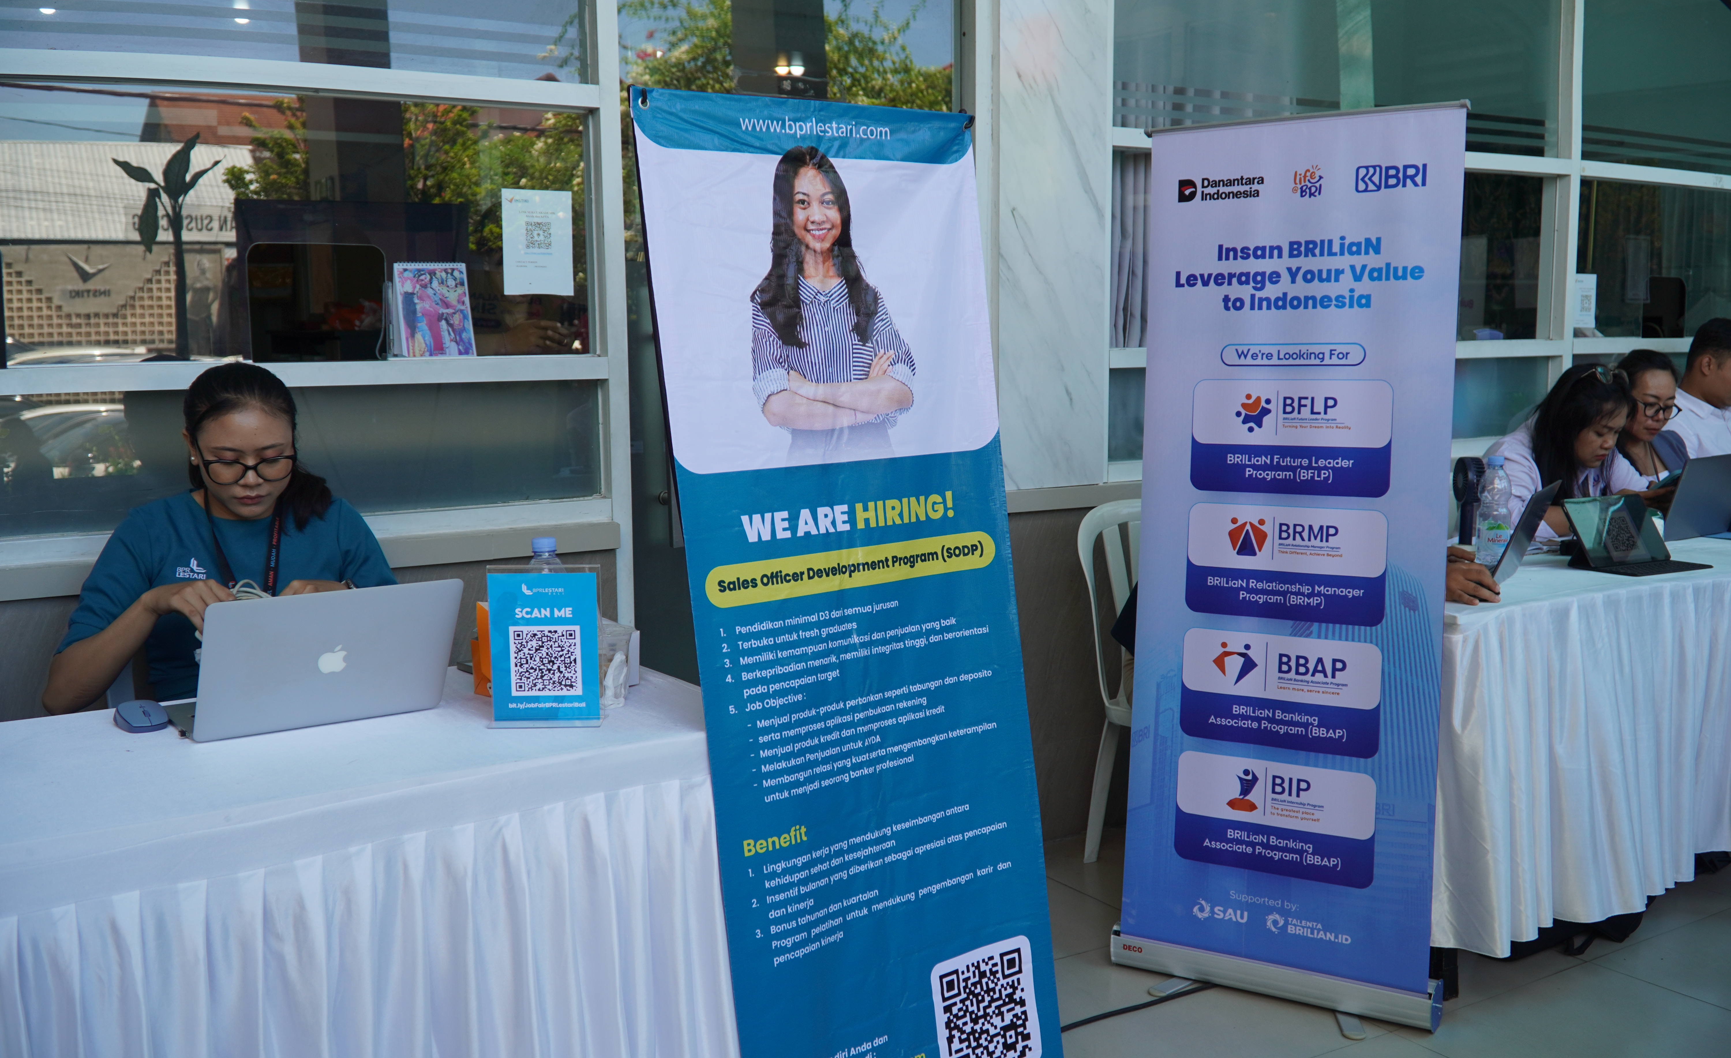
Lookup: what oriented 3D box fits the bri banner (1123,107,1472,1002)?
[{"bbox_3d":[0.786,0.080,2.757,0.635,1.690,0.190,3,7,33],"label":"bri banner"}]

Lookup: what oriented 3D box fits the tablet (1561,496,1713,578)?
[{"bbox_3d":[1.796,0.000,3.382,0.283,0.172,0.250,-4,6,-29],"label":"tablet"}]

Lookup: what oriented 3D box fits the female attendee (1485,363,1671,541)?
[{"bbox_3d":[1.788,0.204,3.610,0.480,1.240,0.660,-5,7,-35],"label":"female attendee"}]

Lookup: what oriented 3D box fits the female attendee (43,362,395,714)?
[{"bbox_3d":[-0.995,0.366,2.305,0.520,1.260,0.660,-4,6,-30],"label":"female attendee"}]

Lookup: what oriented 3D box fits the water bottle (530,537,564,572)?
[{"bbox_3d":[-0.458,0.123,2.081,0.065,0.236,0.065,-1,6,0],"label":"water bottle"}]

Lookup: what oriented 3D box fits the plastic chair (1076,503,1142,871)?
[{"bbox_3d":[0.866,0.402,3.517,0.450,0.900,0.520,-4,7,-33],"label":"plastic chair"}]

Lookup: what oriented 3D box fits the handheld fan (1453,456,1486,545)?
[{"bbox_3d":[1.451,-0.068,3.462,0.052,0.212,0.105,0,6,7],"label":"handheld fan"}]

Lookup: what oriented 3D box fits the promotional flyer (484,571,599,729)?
[{"bbox_3d":[-0.432,0.155,1.934,0.152,0.213,0.060,-1,6,1],"label":"promotional flyer"}]

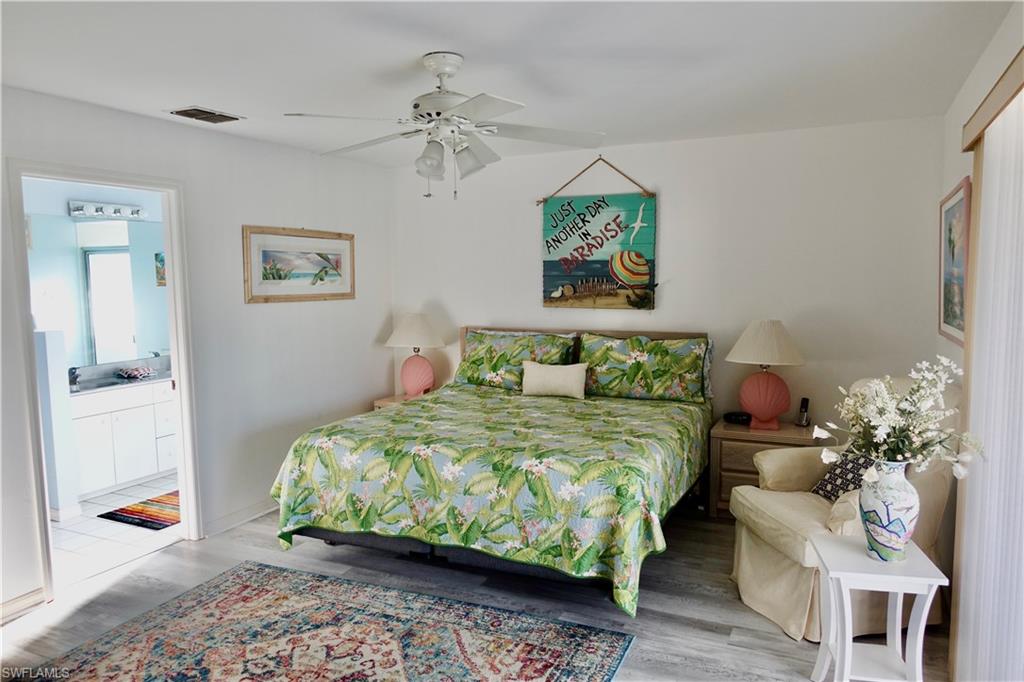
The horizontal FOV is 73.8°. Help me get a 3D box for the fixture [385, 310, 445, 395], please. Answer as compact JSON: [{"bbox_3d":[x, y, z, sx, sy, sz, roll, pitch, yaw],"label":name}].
[{"bbox_3d":[-0.757,0.128,5.393,0.461,0.692,0.461,-1,6,0],"label":"fixture"}]

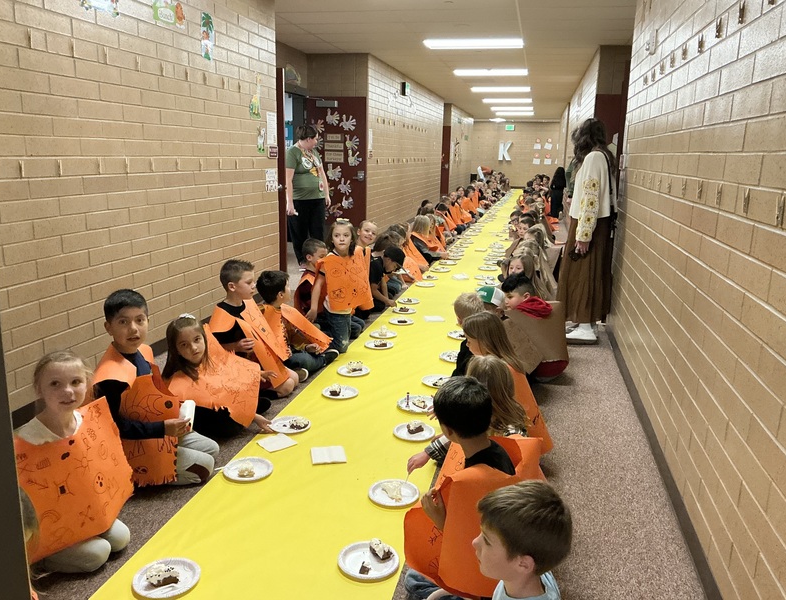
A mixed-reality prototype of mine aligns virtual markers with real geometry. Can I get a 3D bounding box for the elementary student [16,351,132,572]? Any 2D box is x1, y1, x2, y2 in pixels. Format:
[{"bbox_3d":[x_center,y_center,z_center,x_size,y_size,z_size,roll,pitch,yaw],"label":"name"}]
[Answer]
[{"bbox_3d":[-1.152,0.518,2.329,0.500,0.710,0.430,9,15,31],"label":"elementary student"}]

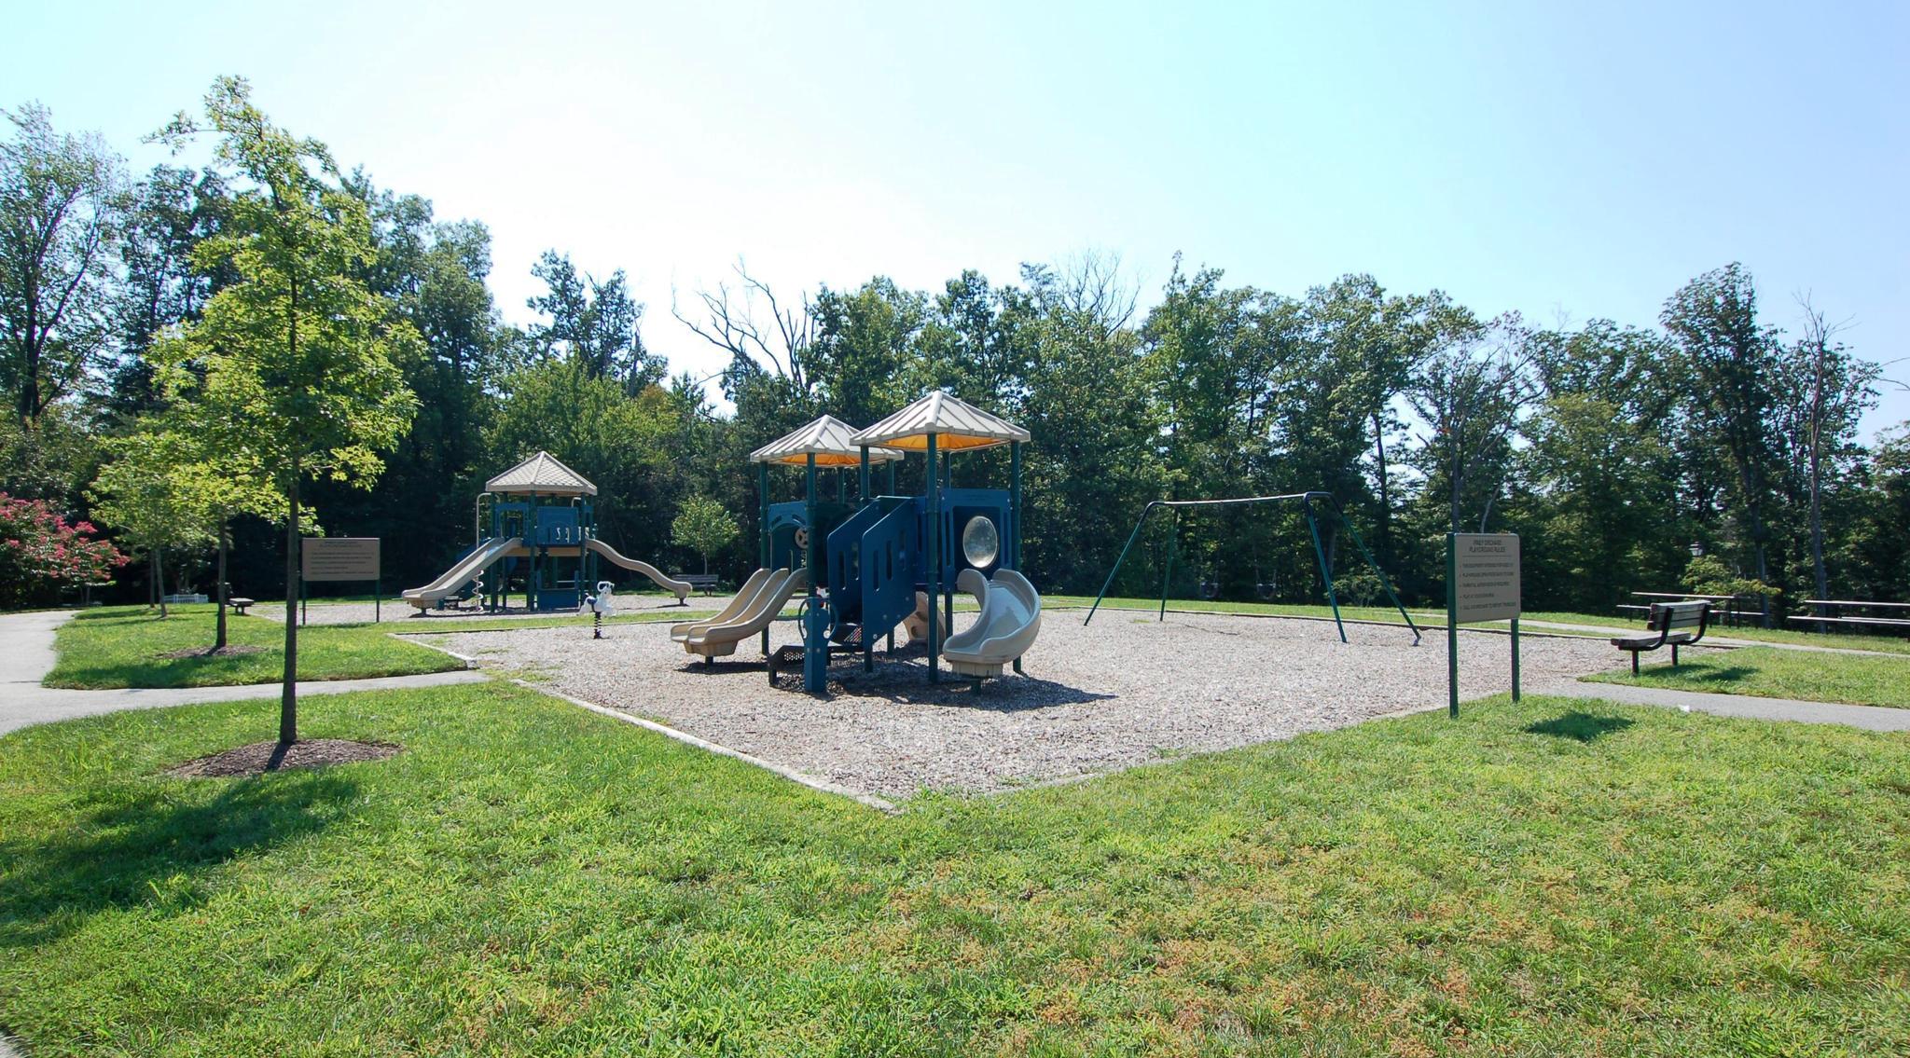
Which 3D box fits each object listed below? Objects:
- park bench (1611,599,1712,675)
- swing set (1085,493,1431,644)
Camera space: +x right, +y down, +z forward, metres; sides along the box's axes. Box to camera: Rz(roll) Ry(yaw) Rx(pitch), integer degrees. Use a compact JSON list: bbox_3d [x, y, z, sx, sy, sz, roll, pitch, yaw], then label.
[{"bbox_3d":[8.214,1.268,11.050,1.580,0.800,0.550,1,-2,-35],"label":"park bench"},{"bbox_3d":[5.199,0.658,17.588,2.227,2.460,5.607,1,-2,-37],"label":"swing set"}]

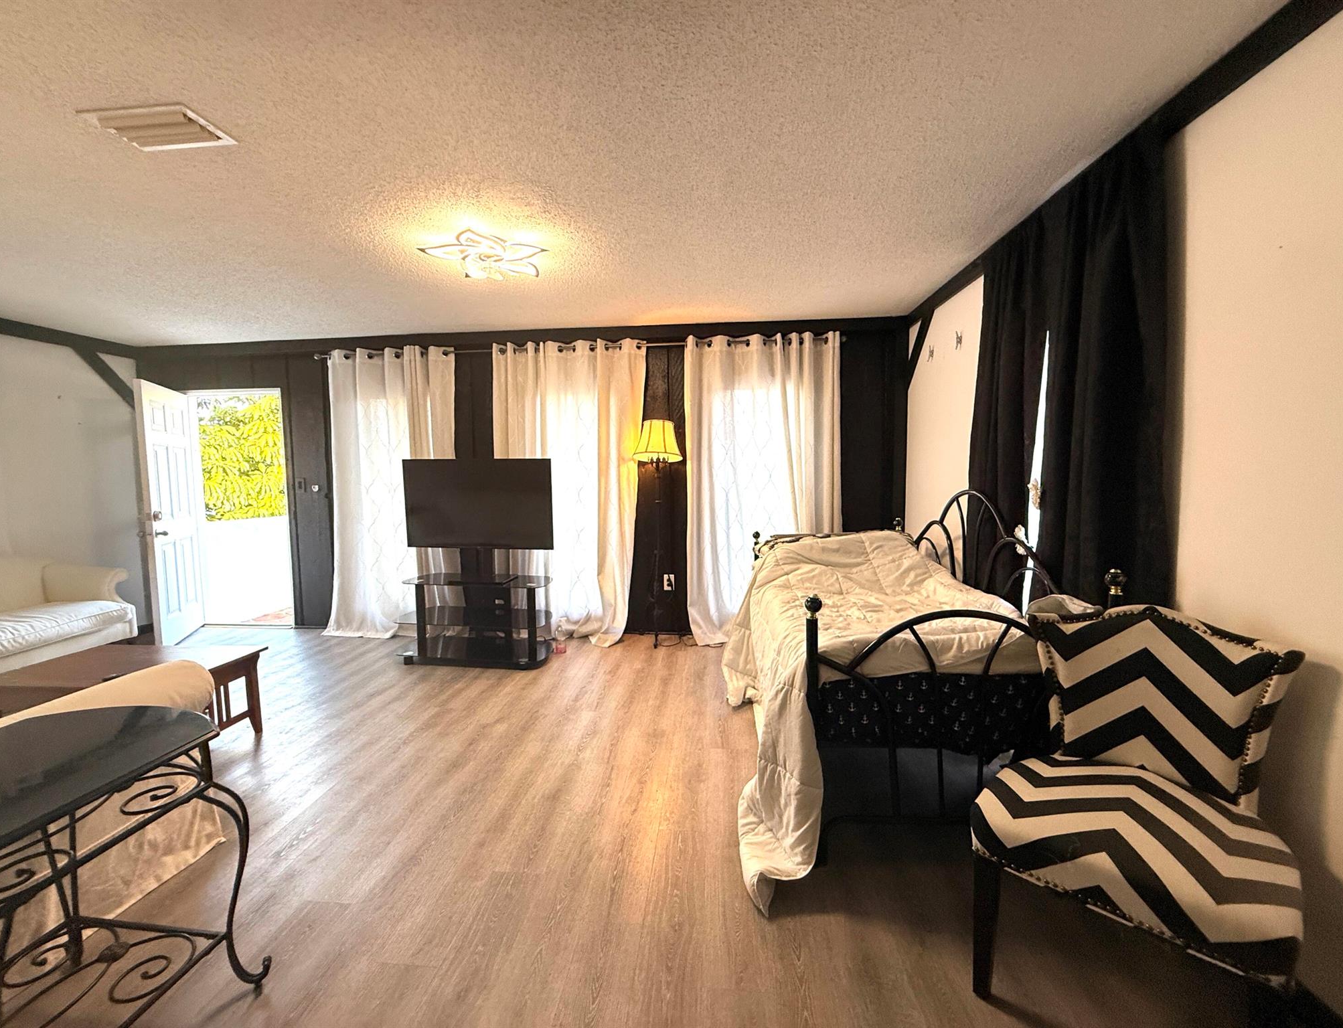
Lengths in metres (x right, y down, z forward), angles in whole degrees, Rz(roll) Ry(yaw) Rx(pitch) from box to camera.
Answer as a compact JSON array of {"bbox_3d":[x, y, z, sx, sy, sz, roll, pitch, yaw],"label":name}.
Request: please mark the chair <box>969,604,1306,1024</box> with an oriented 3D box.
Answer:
[{"bbox_3d":[1.124,0.720,1.377,0.540,0.895,0.620,3,6,44],"label":"chair"}]

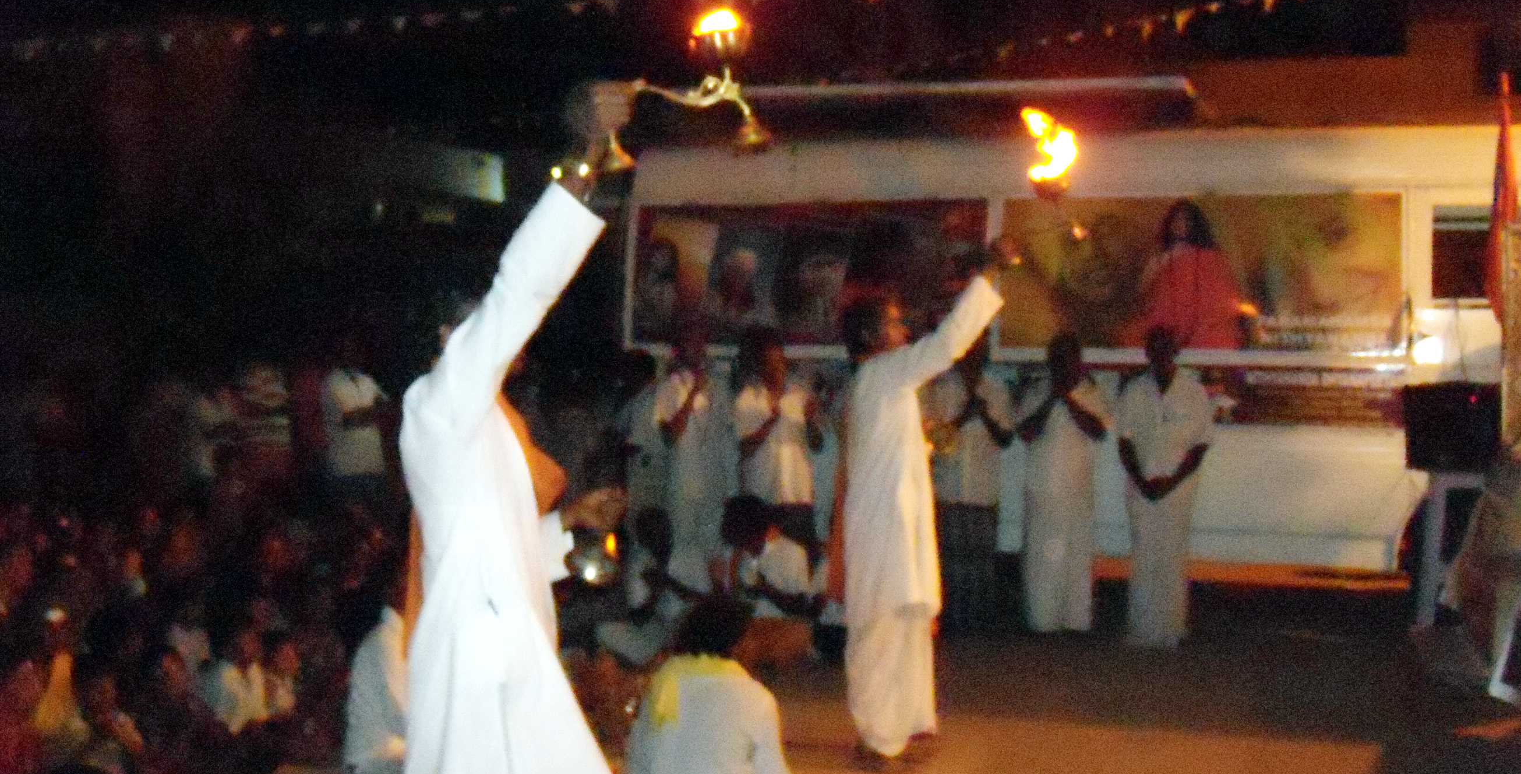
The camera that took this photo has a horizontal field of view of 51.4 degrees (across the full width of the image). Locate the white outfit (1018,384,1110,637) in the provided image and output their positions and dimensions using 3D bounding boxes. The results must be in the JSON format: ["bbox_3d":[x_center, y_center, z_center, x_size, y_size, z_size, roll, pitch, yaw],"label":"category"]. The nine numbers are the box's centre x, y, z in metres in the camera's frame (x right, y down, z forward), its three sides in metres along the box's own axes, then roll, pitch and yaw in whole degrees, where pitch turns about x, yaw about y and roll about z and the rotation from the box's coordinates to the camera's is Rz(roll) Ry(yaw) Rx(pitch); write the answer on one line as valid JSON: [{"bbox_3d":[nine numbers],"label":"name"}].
[{"bbox_3d":[1.667,0.653,8.650,0.490,1.391,0.320,1,0,11],"label":"white outfit"}]

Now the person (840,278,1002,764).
[{"bbox_3d":[0.595,0.477,5.800,0.560,1.769,0.500,1,0,-11],"label":"person"}]

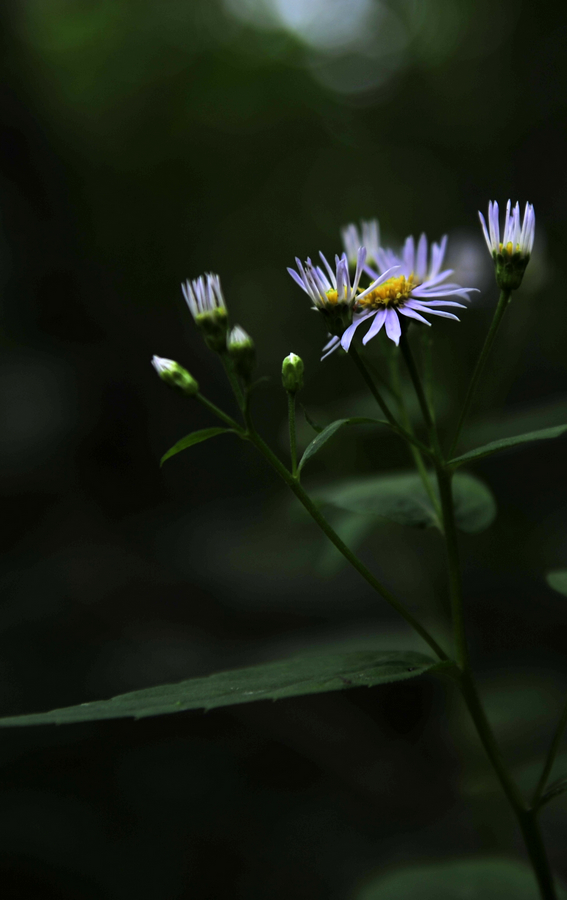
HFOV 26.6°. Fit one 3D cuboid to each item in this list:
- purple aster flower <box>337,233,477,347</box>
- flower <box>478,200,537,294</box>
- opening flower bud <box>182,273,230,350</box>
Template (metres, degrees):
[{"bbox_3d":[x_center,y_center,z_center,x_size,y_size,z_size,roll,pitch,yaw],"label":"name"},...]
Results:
[{"bbox_3d":[0.029,-0.038,0.290,0.034,0.019,0.034,-11,31,3],"label":"purple aster flower"},{"bbox_3d":[0.054,-0.049,0.290,0.013,0.021,0.013,-2,5,0],"label":"flower"},{"bbox_3d":[-0.019,-0.034,0.298,0.011,0.019,0.011,-15,3,0],"label":"opening flower bud"}]

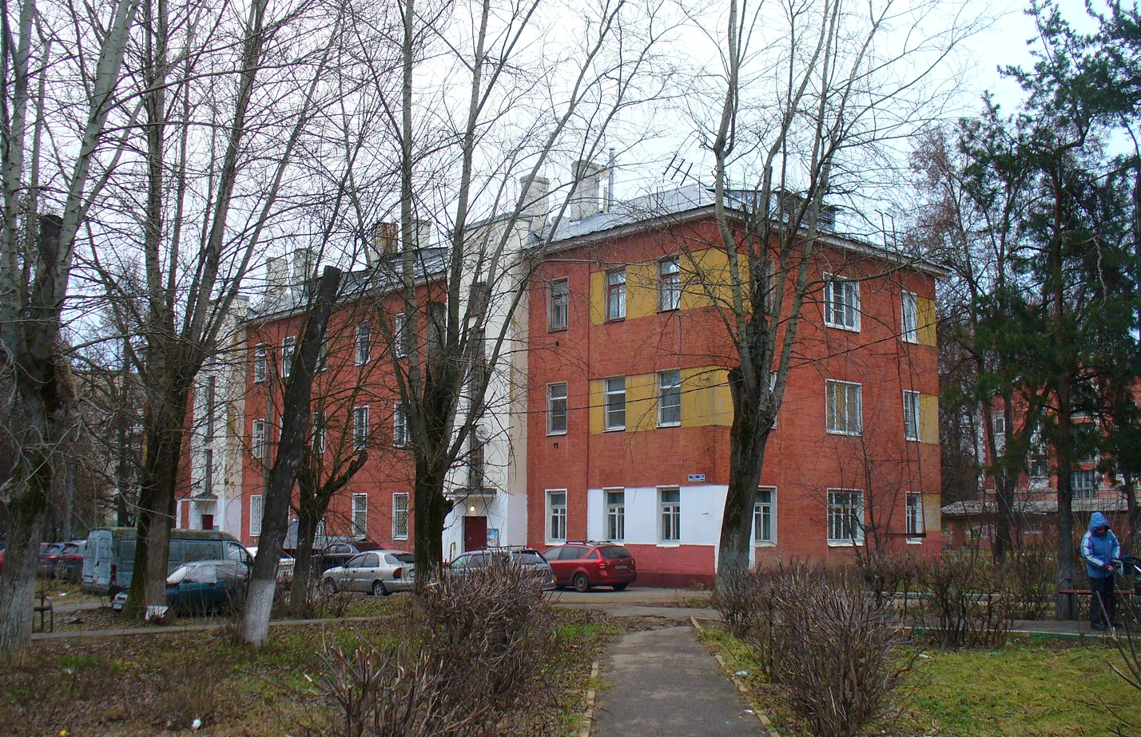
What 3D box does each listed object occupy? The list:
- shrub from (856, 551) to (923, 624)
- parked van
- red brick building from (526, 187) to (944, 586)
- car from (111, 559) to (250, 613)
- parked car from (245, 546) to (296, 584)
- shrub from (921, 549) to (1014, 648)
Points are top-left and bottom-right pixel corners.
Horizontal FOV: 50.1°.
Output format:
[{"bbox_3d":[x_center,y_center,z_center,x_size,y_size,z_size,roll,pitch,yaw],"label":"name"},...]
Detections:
[{"bbox_3d":[5.566,3.746,21.300,1.150,1.280,1.150,1,-7,0],"label":"shrub"},{"bbox_3d":[-11.353,5.647,35.551,4.950,2.000,1.880,7,-10,-42],"label":"parked van"},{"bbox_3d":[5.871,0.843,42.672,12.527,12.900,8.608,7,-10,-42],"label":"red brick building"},{"bbox_3d":[-10.592,6.025,34.300,4.270,1.420,1.680,7,-10,-42],"label":"car"},{"bbox_3d":[-11.021,7.141,44.002,1.700,1.440,4.300,7,-10,-42],"label":"parked car"},{"bbox_3d":[5.031,2.906,15.517,1.174,1.161,1.115,0,-7,0],"label":"shrub"}]

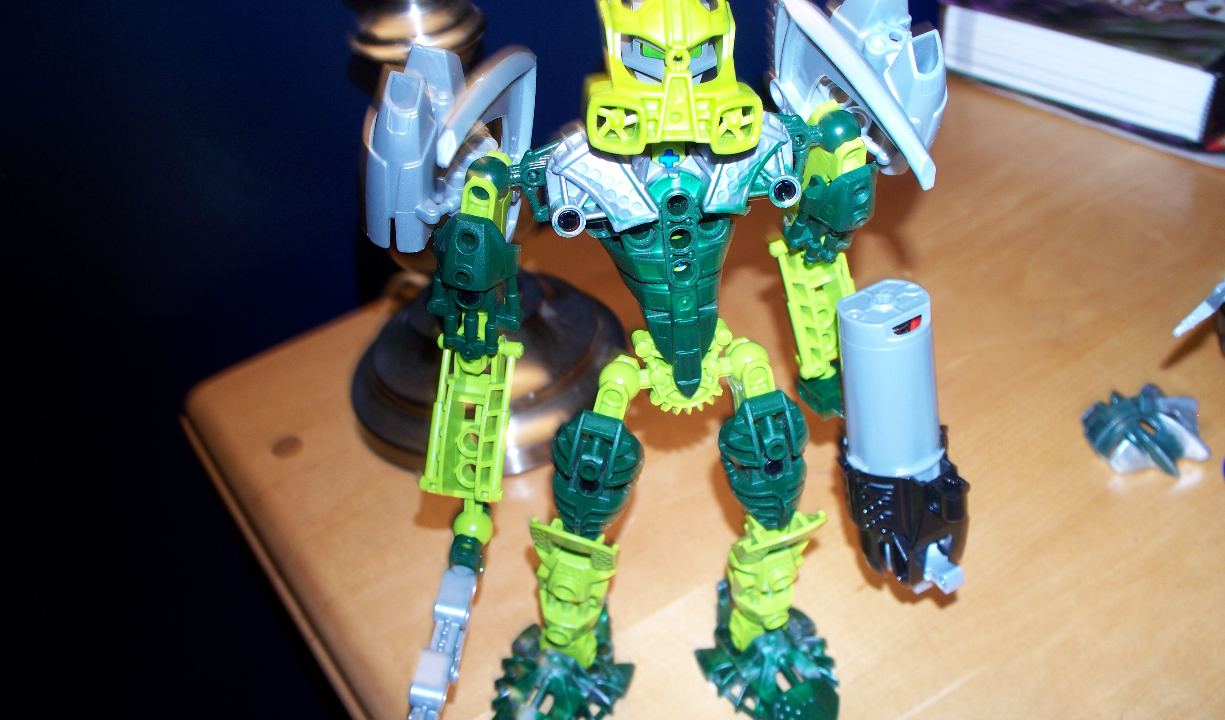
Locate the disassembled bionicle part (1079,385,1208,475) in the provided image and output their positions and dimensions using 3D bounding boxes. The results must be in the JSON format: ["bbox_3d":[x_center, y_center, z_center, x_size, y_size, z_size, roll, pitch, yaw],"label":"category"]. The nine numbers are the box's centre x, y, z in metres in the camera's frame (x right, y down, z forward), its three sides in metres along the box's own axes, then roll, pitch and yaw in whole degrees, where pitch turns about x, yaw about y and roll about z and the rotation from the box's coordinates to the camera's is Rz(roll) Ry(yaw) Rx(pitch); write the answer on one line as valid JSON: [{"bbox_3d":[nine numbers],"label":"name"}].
[{"bbox_3d":[0.193,0.023,0.456,0.044,0.018,0.037,-27,44,-22],"label":"disassembled bionicle part"}]

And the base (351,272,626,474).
[{"bbox_3d":[-0.051,-0.010,0.510,0.114,0.049,0.114,-8,40,0],"label":"base"}]

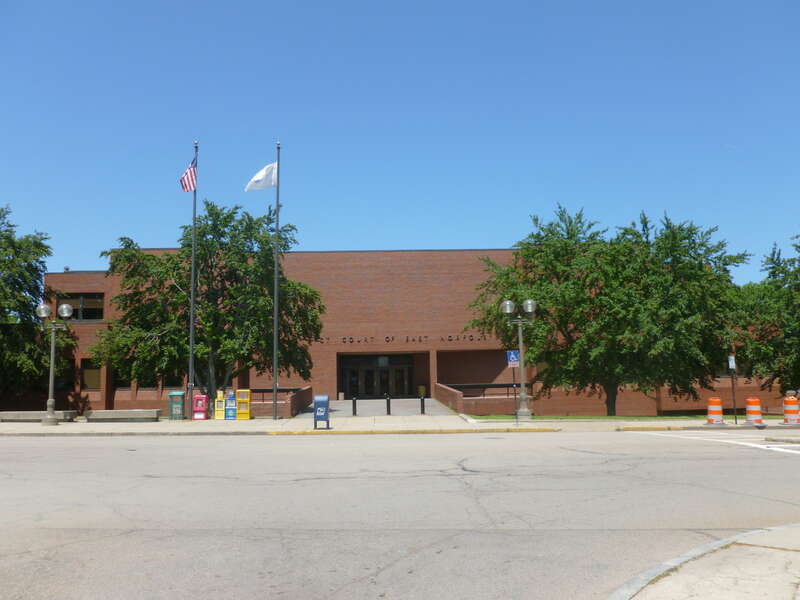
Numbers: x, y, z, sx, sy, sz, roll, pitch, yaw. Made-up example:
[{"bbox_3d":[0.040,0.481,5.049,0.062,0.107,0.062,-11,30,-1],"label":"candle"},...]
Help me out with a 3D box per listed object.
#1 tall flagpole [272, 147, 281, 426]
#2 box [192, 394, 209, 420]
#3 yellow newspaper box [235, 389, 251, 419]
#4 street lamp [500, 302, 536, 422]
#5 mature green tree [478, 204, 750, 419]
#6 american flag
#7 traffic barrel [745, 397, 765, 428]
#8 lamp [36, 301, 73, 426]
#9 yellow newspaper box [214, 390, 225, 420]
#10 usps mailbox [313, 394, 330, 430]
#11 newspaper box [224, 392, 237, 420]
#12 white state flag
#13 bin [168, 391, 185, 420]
[{"bbox_3d":[-5.419,-0.976,28.563,0.200,12.332,0.200,0,-6,0],"label":"tall flagpole"},{"bbox_3d":[-8.685,4.693,28.200,0.550,1.070,0.480,-1,-6,-3],"label":"box"},{"bbox_3d":[-6.798,4.585,28.200,0.540,1.290,0.450,-1,-6,-3],"label":"yellow newspaper box"},{"bbox_3d":[4.861,2.378,25.787,1.380,4.783,0.650,-2,-6,0],"label":"street lamp"},{"bbox_3d":[9.216,0.398,28.602,11.800,9.251,11.000,-1,-6,0],"label":"mature green tree"},{"bbox_3d":[-9.530,-5.636,29.200,0.750,1.540,0.450,-1,-6,-3],"label":"american flag"},{"bbox_3d":[13.014,4.090,23.687,0.660,1.030,0.660,-1,-6,0],"label":"traffic barrel"},{"bbox_3d":[-13.575,2.493,25.295,1.410,4.696,0.650,-1,-6,0],"label":"lamp"},{"bbox_3d":[-7.831,4.598,28.200,0.420,1.260,0.420,-1,-6,-3],"label":"yellow newspaper box"},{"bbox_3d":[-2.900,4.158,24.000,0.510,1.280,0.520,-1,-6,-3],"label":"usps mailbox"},{"bbox_3d":[-7.352,4.632,28.200,0.460,1.180,0.430,-1,-6,-3],"label":"newspaper box"},{"bbox_3d":[-6.225,-5.543,29.042,1.468,1.280,0.400,-1,-6,0],"label":"white state flag"},{"bbox_3d":[-9.727,4.624,28.200,0.580,1.190,0.560,-1,-6,-3],"label":"bin"}]

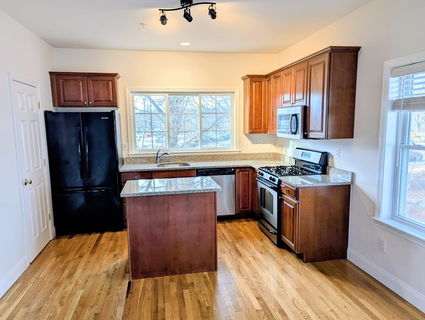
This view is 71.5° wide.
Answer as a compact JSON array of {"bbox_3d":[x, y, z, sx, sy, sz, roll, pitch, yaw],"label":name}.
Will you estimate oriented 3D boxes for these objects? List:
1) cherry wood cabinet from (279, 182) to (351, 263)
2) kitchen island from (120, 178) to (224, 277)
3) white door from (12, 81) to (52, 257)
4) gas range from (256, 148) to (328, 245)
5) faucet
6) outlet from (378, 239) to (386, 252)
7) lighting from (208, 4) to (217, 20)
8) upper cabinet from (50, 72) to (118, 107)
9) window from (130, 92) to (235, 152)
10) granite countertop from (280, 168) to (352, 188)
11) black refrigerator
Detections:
[{"bbox_3d":[1.218,0.700,3.545,0.609,0.880,0.452,-2,8,-10],"label":"cherry wood cabinet"},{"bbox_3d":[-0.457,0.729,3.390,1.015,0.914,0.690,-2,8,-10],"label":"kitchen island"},{"bbox_3d":[-2.203,0.140,3.618,0.050,2.050,0.705,-2,8,-10],"label":"white door"},{"bbox_3d":[1.071,0.464,4.116,0.650,1.195,0.767,-2,8,-10],"label":"gas range"},{"bbox_3d":[-0.787,-0.043,4.726,0.190,0.250,0.070,2,8,23],"label":"faucet"},{"bbox_3d":[1.631,0.821,2.838,0.010,0.120,0.075,-2,8,-10],"label":"outlet"},{"bbox_3d":[0.005,-1.372,2.741,0.070,0.130,0.085,1,8,12],"label":"lighting"},{"bbox_3d":[-1.912,-1.054,4.522,0.940,0.493,0.320,-2,8,-10],"label":"upper cabinet"},{"bbox_3d":[-0.461,-0.638,5.029,1.760,0.998,0.100,-2,8,-10],"label":"window"},{"bbox_3d":[1.181,0.195,3.389,0.656,0.135,0.414,-2,8,-10],"label":"granite countertop"},{"bbox_3d":[-1.849,0.170,4.474,0.912,1.765,0.700,-2,8,-10],"label":"black refrigerator"}]

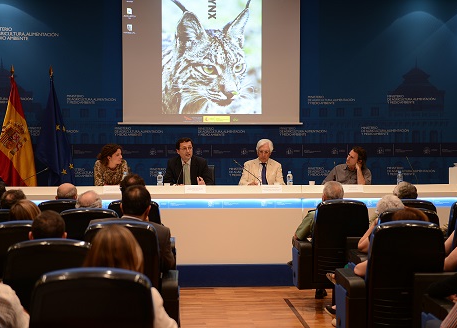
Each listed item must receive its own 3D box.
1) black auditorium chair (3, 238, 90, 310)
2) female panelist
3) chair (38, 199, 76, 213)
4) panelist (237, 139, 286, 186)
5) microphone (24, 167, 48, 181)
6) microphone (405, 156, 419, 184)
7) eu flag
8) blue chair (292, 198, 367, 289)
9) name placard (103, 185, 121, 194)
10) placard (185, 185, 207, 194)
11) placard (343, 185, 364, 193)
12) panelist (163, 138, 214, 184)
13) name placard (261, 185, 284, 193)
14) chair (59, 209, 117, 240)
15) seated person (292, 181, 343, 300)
[{"bbox_3d":[-0.970,0.881,4.849,0.620,0.965,0.660,0,1,-3],"label":"black auditorium chair"},{"bbox_3d":[-1.193,0.372,8.650,0.470,1.180,0.720,0,1,-12],"label":"female panelist"},{"bbox_3d":[-1.547,0.819,8.249,0.620,0.965,0.660,0,1,-3],"label":"chair"},{"bbox_3d":[0.388,0.358,9.400,0.520,1.280,0.720,0,1,1],"label":"panelist"},{"bbox_3d":[-1.948,0.139,8.500,0.300,0.220,0.080,0,1,-18],"label":"microphone"},{"bbox_3d":[1.870,0.097,8.600,0.180,0.330,0.090,1,1,37],"label":"microphone"},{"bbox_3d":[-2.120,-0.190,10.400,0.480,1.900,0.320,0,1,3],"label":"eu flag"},{"bbox_3d":[0.985,0.819,8.249,0.660,0.965,0.660,0,1,-4],"label":"blue chair"},{"bbox_3d":[-1.114,0.244,8.200,0.205,0.085,0.060,0,1,-3],"label":"name placard"},{"bbox_3d":[-0.339,0.265,8.800,0.220,0.085,0.050,0,1,3],"label":"placard"},{"bbox_3d":[1.220,0.244,8.280,0.205,0.085,0.060,0,1,-3],"label":"placard"},{"bbox_3d":[-0.420,0.351,8.700,0.530,1.280,0.750,0,1,-5],"label":"panelist"},{"bbox_3d":[0.454,0.259,8.850,0.215,0.085,0.050,0,1,3],"label":"name placard"},{"bbox_3d":[-1.118,0.840,7.080,0.620,0.965,0.660,0,1,-3],"label":"chair"},{"bbox_3d":[0.935,0.733,8.350,0.580,1.160,0.780,0,1,-4],"label":"seated person"}]

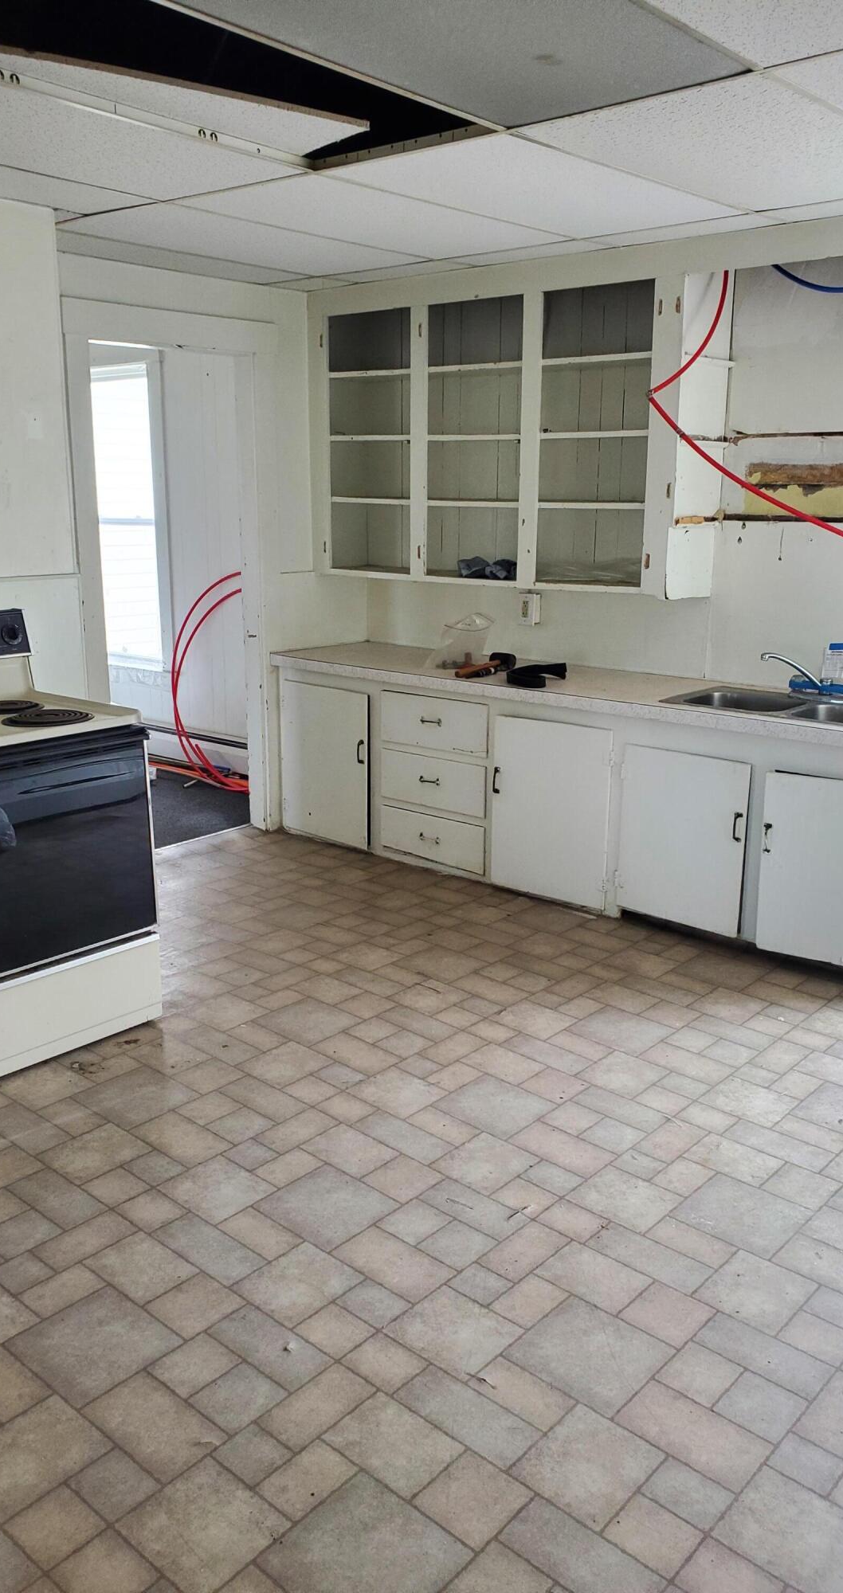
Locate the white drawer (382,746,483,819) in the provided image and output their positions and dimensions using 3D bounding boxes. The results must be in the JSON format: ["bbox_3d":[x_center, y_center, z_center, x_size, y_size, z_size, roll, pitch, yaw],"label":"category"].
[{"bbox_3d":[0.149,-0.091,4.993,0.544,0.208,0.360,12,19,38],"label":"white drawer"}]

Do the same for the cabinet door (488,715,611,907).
[{"bbox_3d":[0.488,0.054,4.521,0.508,0.675,0.022,12,19,37],"label":"cabinet door"}]

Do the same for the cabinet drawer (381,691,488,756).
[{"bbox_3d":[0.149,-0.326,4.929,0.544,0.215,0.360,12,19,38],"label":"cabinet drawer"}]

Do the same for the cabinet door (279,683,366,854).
[{"bbox_3d":[-0.411,-0.141,5.200,0.495,0.677,0.022,12,19,37],"label":"cabinet door"}]

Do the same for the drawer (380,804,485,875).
[{"bbox_3d":[0.148,0.140,5.056,0.544,0.192,0.360,12,19,38],"label":"drawer"}]

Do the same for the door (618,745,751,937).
[{"bbox_3d":[0.917,0.149,4.197,0.475,0.608,0.022,12,19,37],"label":"door"}]

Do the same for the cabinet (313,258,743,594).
[{"bbox_3d":[0.311,-1.446,4.874,1.789,1.132,0.326,12,19,38],"label":"cabinet"}]

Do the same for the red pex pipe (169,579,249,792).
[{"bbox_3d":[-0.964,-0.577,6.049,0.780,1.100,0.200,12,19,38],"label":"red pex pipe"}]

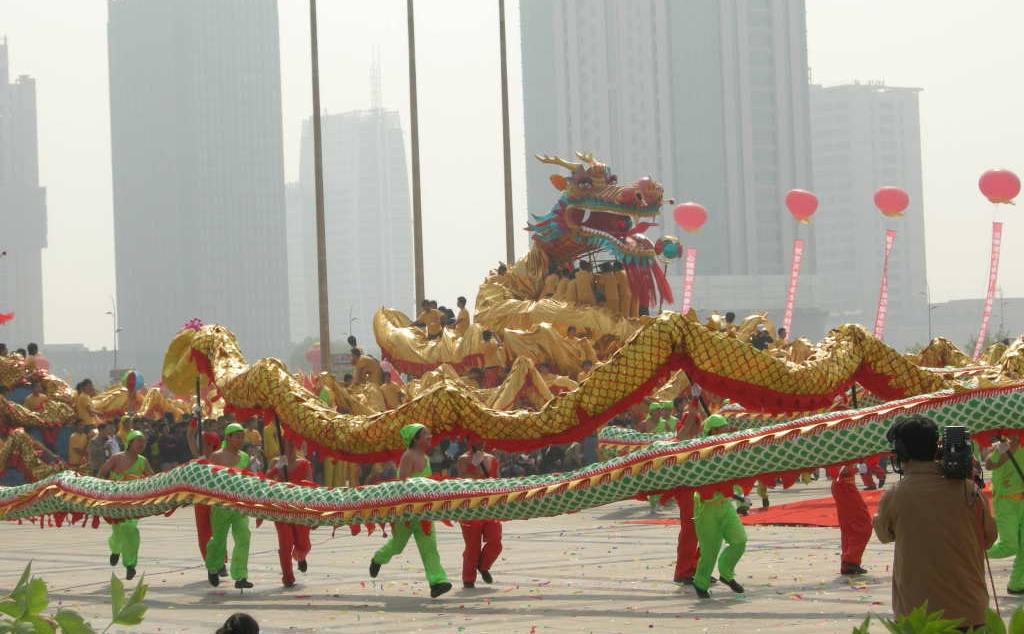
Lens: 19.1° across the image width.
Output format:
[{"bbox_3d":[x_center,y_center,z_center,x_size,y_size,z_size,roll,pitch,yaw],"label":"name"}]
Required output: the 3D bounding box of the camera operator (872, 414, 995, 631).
[{"bbox_3d":[2.011,1.326,14.400,0.620,1.730,0.500,-2,-1,5],"label":"camera operator"}]

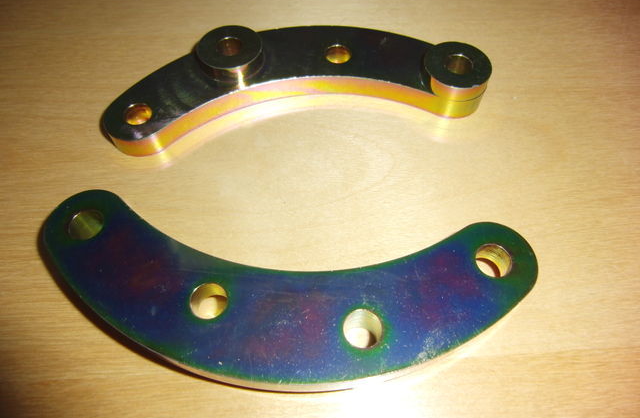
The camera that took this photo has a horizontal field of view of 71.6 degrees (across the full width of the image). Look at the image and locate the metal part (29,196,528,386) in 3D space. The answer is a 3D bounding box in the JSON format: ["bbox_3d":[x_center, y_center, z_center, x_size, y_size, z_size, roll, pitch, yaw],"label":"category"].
[{"bbox_3d":[-0.013,0.028,0.144,0.161,0.018,0.057,5,60,3],"label":"metal part"}]

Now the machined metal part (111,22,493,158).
[{"bbox_3d":[-0.010,-0.059,0.194,0.161,0.018,0.057,-8,60,-4],"label":"machined metal part"}]

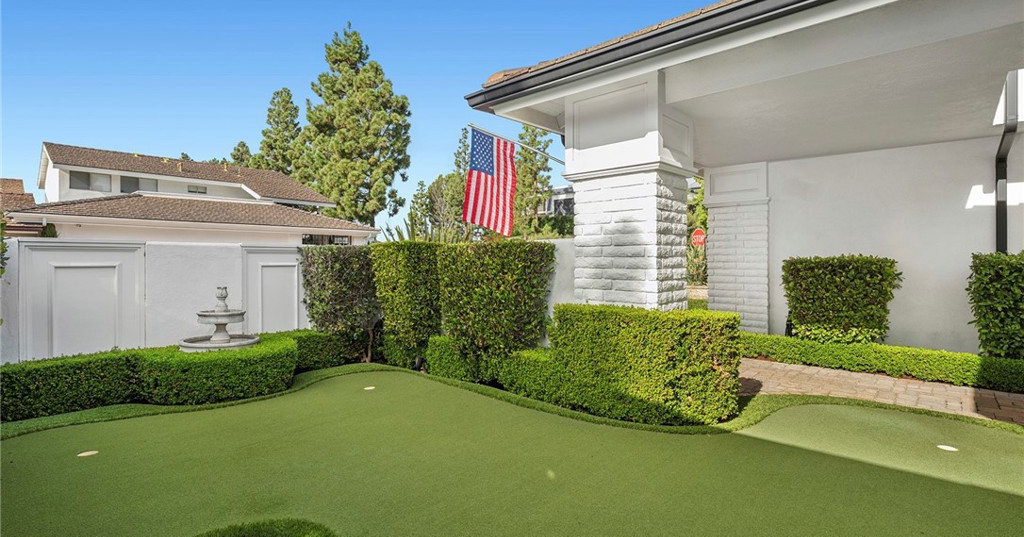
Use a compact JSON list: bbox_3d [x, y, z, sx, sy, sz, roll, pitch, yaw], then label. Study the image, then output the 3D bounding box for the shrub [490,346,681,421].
[{"bbox_3d":[0.631,0.980,4.010,1.750,0.410,0.420,1,2,41],"label":"shrub"}]

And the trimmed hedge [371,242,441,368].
[{"bbox_3d":[-1.383,0.411,5.918,0.870,1.420,0.500,1,2,41],"label":"trimmed hedge"}]

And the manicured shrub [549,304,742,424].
[{"bbox_3d":[1.060,0.764,3.796,1.520,0.840,0.500,1,1,27],"label":"manicured shrub"}]

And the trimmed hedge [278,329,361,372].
[{"bbox_3d":[-2.366,0.955,5.473,0.450,0.390,1.000,1,2,41],"label":"trimmed hedge"}]

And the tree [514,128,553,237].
[{"bbox_3d":[1.100,-3.421,23.936,2.200,8.400,2.200,0,1,0],"label":"tree"}]

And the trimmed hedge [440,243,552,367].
[{"bbox_3d":[-0.217,0.431,4.913,1.220,1.430,0.540,1,2,41],"label":"trimmed hedge"}]

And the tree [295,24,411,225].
[{"bbox_3d":[-9.800,-7.101,27.863,7.100,15.600,7.100,0,1,-19],"label":"tree"}]

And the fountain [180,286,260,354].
[{"bbox_3d":[-3.150,0.681,4.915,0.750,0.940,0.750,1,2,41],"label":"fountain"}]

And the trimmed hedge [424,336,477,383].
[{"bbox_3d":[-0.570,0.960,5.006,0.680,0.400,0.370,1,2,41],"label":"trimmed hedge"}]

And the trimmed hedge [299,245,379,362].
[{"bbox_3d":[-2.187,0.412,5.864,0.650,1.400,0.780,1,2,41],"label":"trimmed hedge"}]

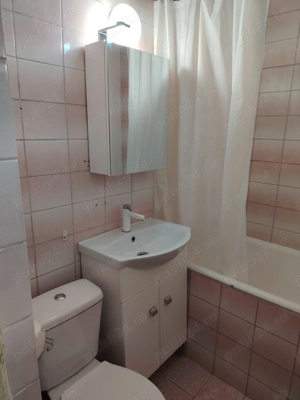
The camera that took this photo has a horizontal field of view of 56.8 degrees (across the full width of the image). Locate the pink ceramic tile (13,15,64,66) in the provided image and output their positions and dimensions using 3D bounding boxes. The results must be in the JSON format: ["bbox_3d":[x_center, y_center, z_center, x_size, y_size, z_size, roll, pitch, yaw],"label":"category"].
[{"bbox_3d":[-0.437,-0.628,1.098,0.010,0.150,0.198,13,19,40],"label":"pink ceramic tile"}]

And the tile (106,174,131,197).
[{"bbox_3d":[-0.178,-0.107,1.536,0.010,0.150,0.198,13,19,40],"label":"tile"}]

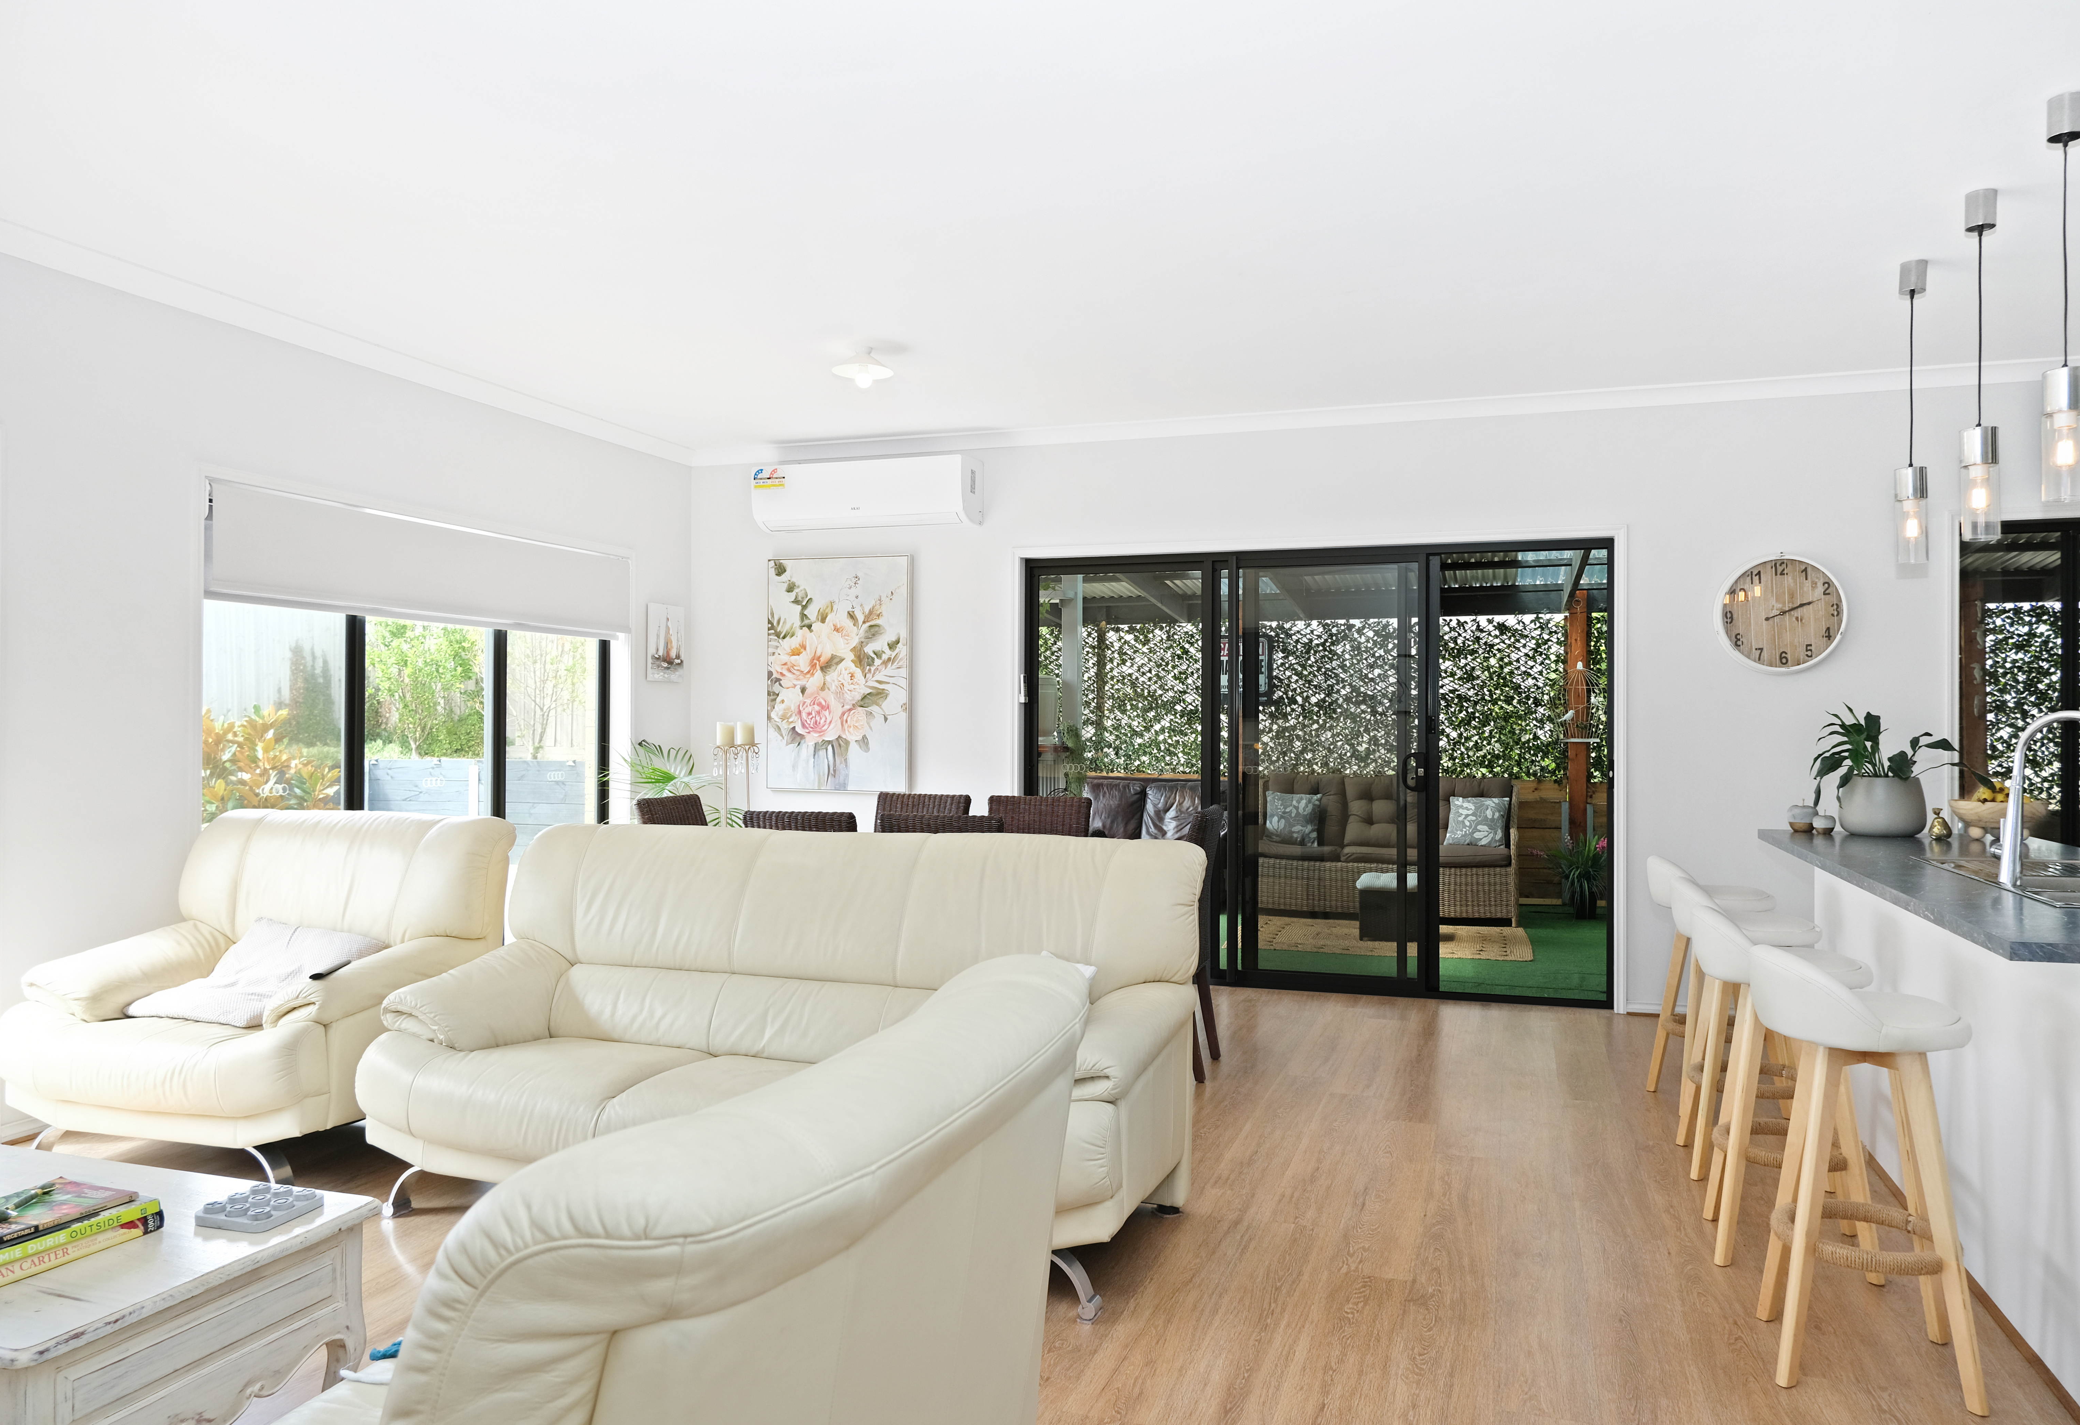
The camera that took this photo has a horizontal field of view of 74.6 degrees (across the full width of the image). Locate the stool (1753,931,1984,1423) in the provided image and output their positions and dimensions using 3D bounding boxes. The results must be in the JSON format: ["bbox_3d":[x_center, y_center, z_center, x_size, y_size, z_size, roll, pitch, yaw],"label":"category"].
[{"bbox_3d":[1.623,0.879,2.700,0.395,0.810,0.410,0,0,19],"label":"stool"}]

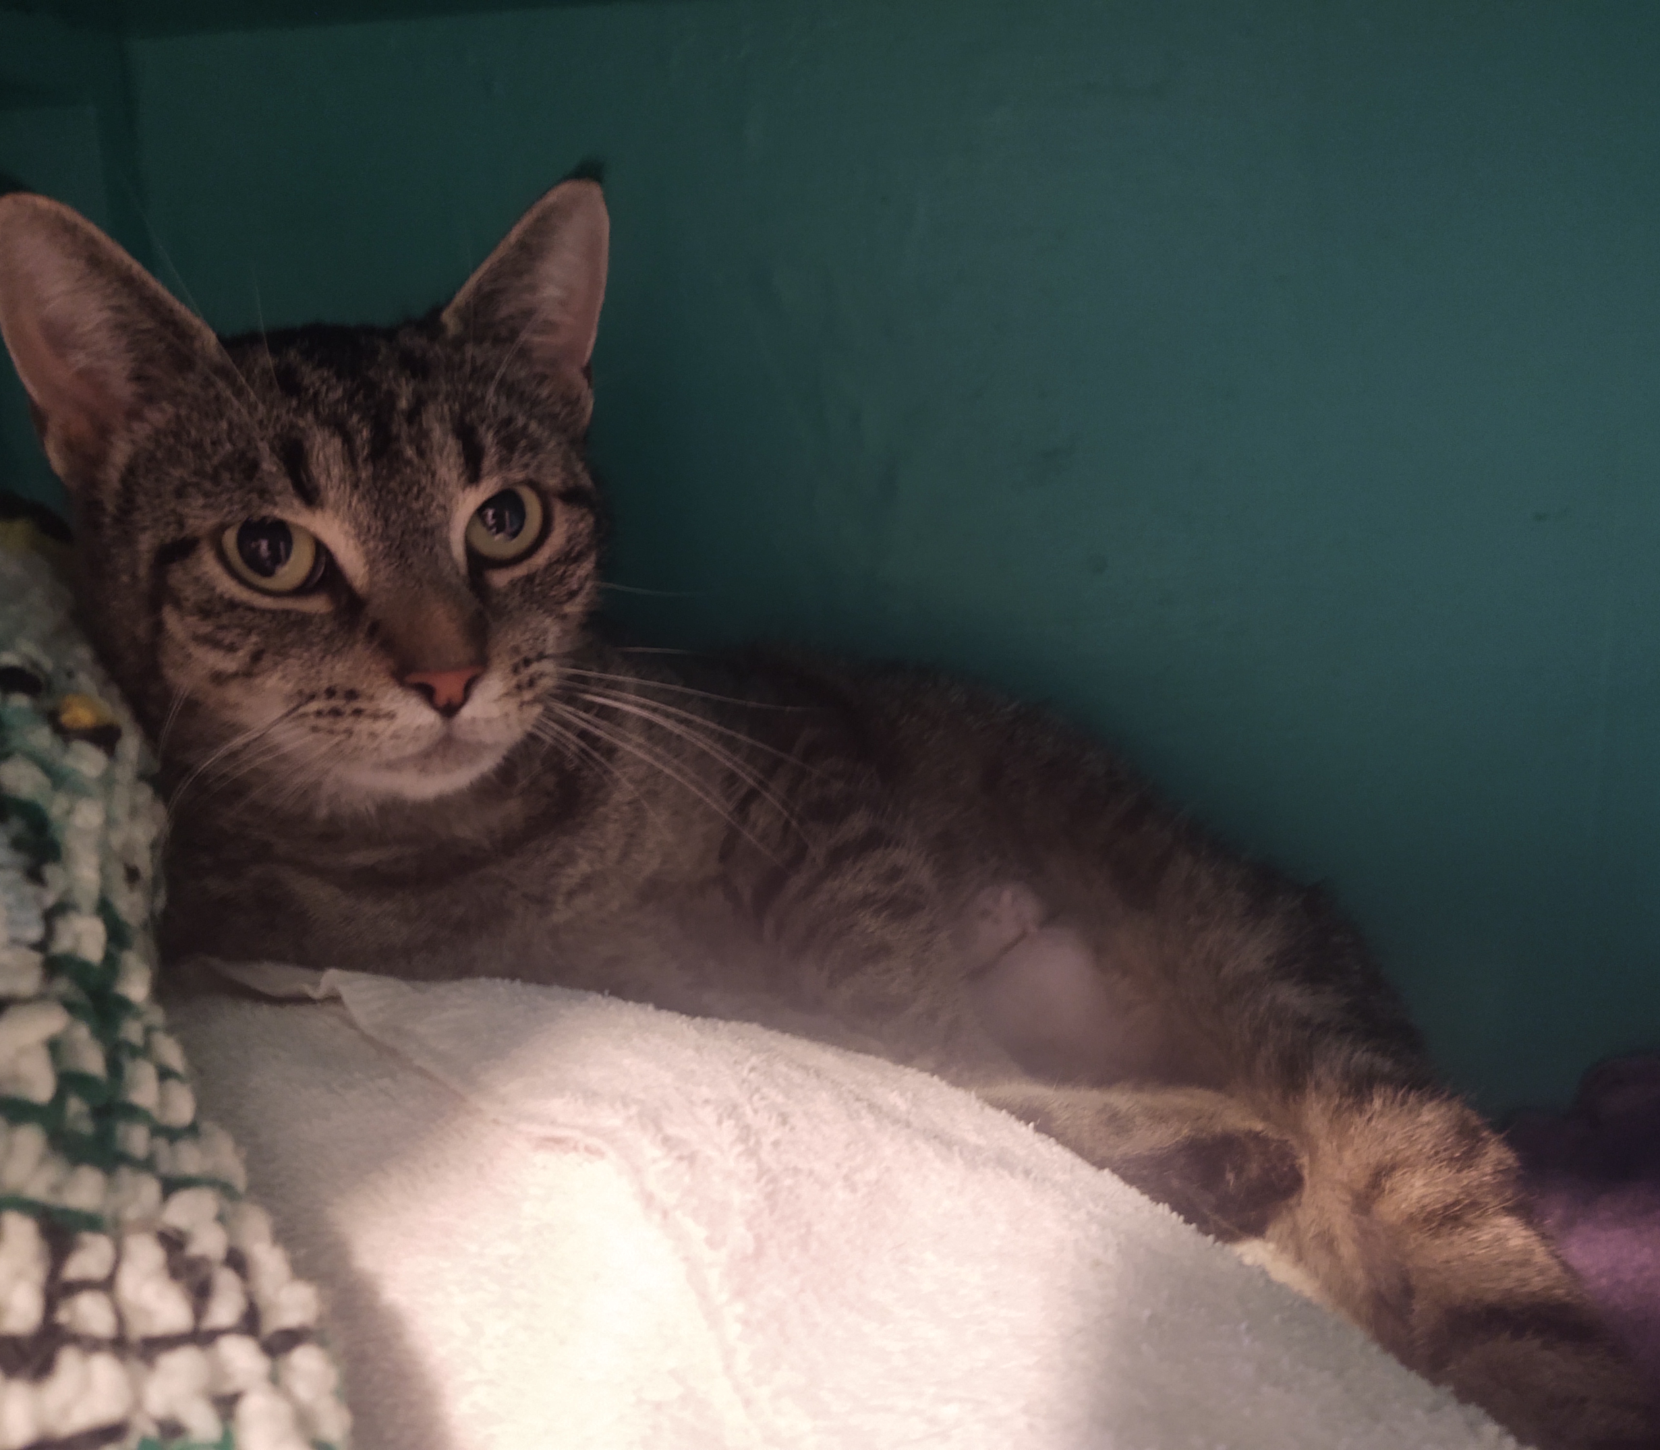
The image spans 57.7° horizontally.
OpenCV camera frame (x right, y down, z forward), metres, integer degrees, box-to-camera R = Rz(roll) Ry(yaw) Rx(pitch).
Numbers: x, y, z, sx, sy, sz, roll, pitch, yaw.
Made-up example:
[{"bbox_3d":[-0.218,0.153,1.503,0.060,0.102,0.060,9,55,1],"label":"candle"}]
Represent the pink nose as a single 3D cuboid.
[{"bbox_3d":[-0.068,-0.006,0.264,0.013,0.009,0.009,-10,12,-27],"label":"pink nose"}]

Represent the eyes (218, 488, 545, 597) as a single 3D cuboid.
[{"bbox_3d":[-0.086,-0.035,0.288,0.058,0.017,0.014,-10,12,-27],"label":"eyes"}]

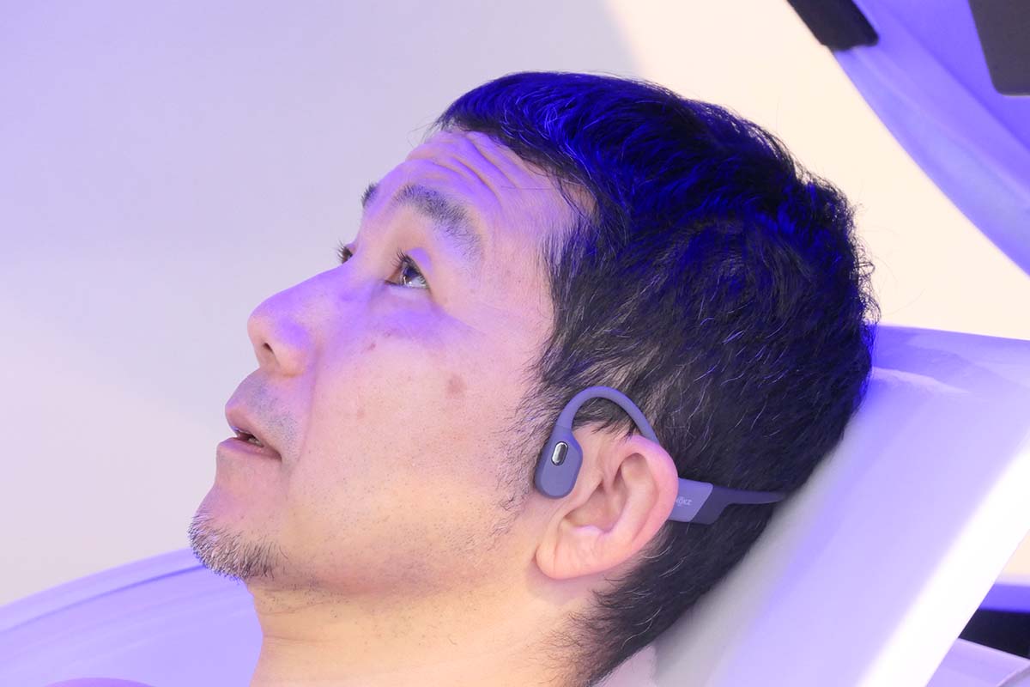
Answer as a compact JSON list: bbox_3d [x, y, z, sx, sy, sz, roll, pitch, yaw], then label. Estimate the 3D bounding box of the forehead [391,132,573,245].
[{"bbox_3d":[-0.017,-0.057,1.115,0.048,0.052,0.125,37,-7,-20],"label":"forehead"}]

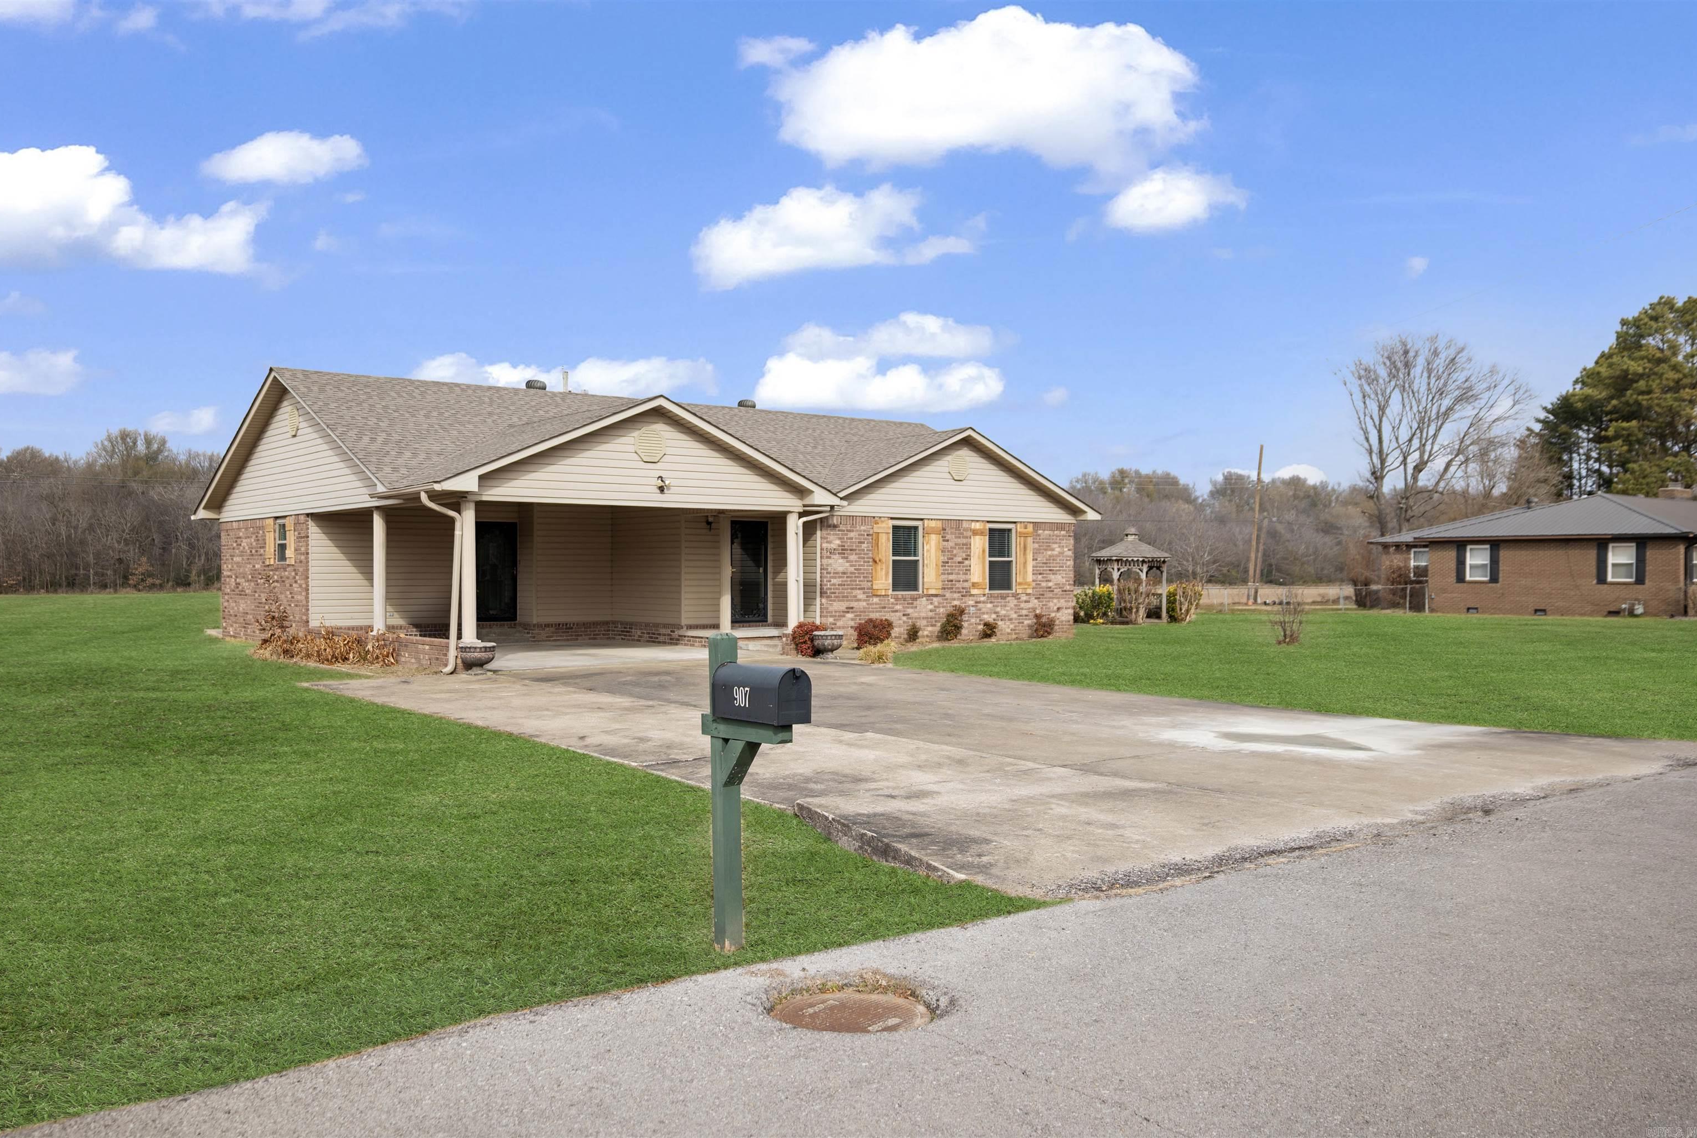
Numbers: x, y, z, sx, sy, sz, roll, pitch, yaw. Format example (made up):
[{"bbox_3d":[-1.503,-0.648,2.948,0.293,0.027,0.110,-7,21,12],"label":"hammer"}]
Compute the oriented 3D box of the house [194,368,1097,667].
[{"bbox_3d":[-3.788,-1.145,29.089,16.400,5.390,14.500,0,0,-38],"label":"house"}]

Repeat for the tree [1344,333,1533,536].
[{"bbox_3d":[30.226,-5.091,68.000,9.700,14.000,9.500,0,0,24],"label":"tree"}]

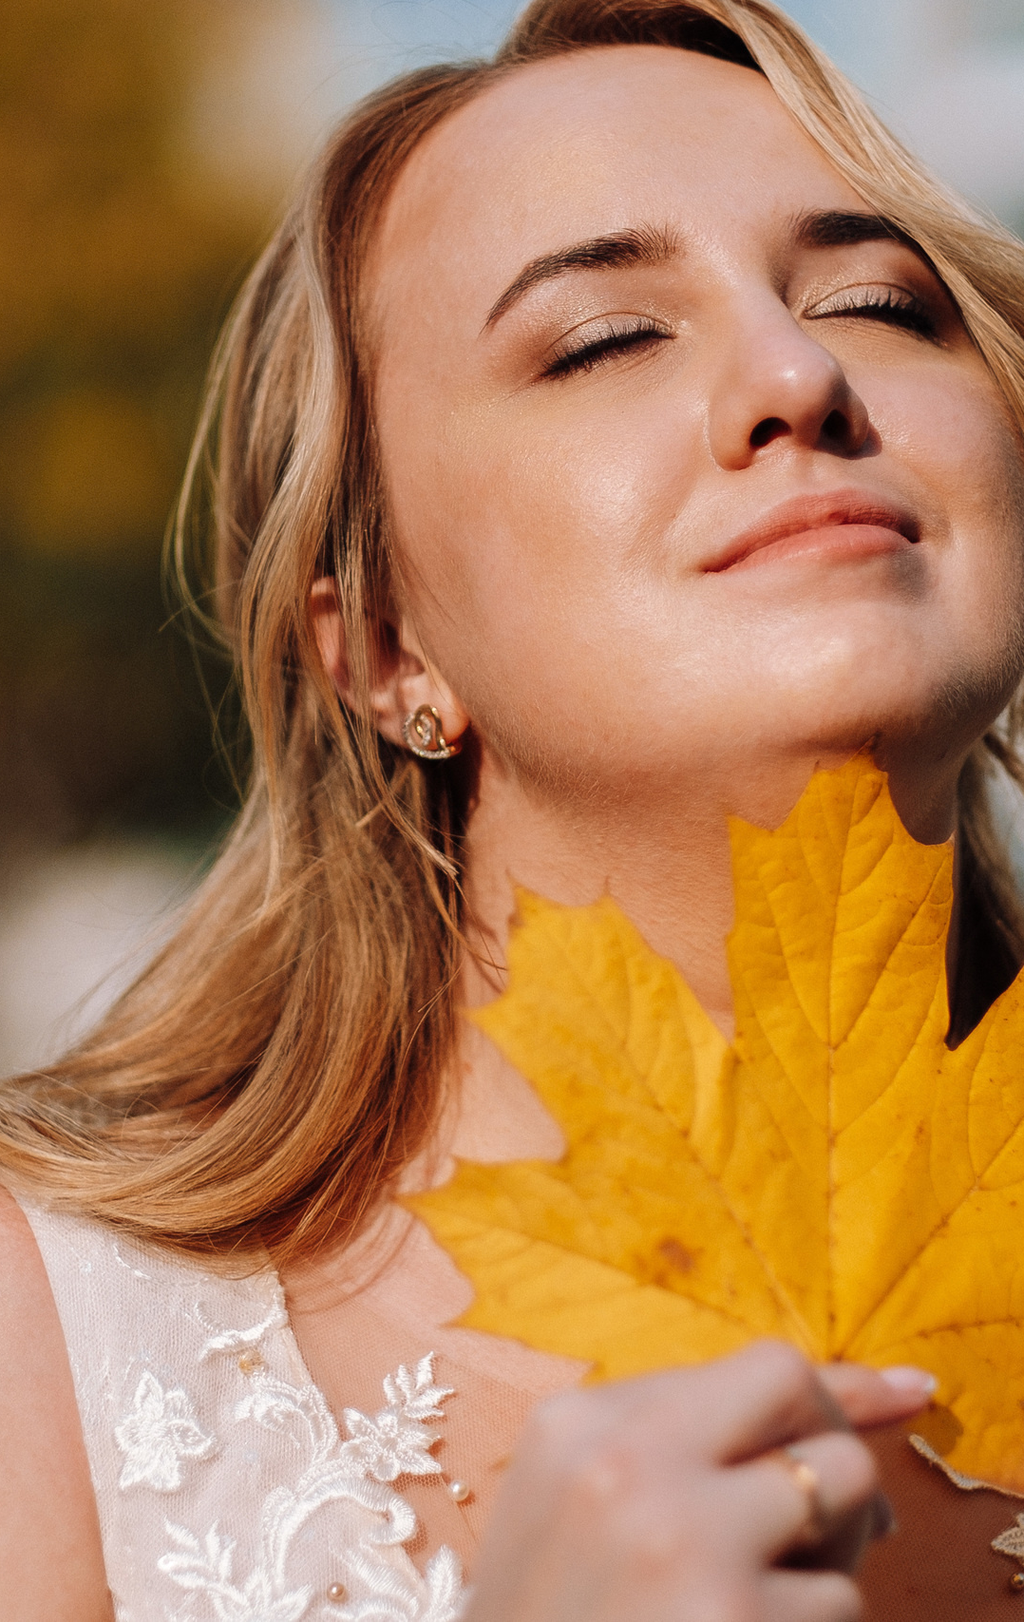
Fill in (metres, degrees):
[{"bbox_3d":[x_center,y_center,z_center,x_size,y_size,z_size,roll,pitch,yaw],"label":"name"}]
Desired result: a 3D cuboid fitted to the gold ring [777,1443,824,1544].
[{"bbox_3d":[0.056,0.134,1.115,0.004,0.019,0.019,-15,15,-17],"label":"gold ring"}]

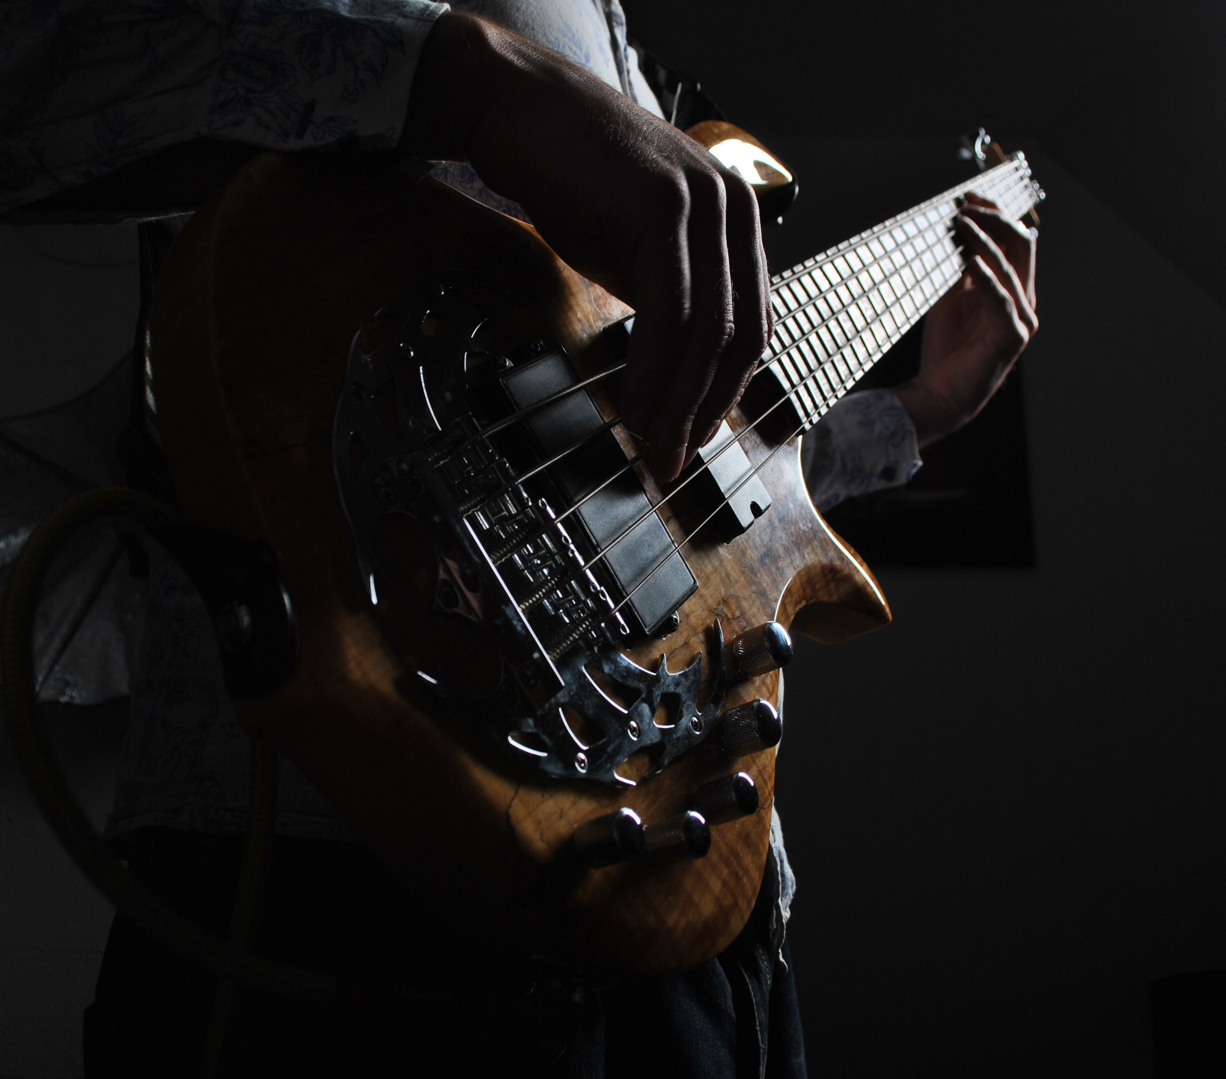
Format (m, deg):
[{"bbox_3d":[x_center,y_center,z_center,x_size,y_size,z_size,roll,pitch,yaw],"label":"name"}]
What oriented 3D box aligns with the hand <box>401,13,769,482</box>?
[{"bbox_3d":[-0.012,-0.106,0.440,0.165,0.112,0.100,29,-2,-9],"label":"hand"}]

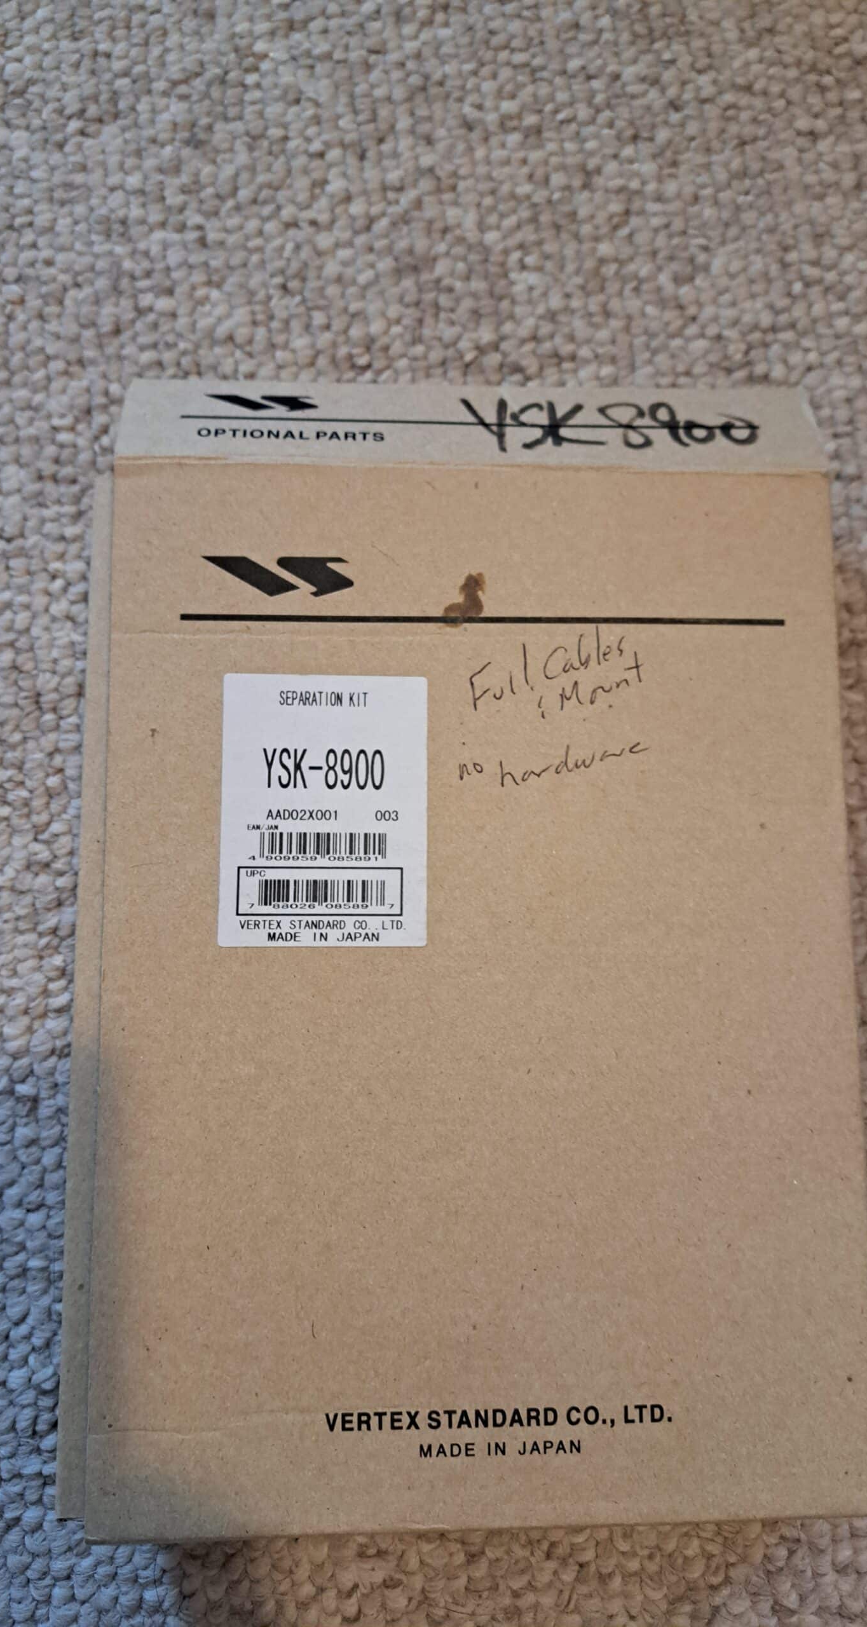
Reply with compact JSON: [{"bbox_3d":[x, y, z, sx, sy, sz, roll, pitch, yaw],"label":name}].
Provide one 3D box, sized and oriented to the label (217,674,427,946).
[{"bbox_3d":[-0.026,-0.001,0.275,0.050,0.001,0.067,0,83,-3],"label":"label"}]

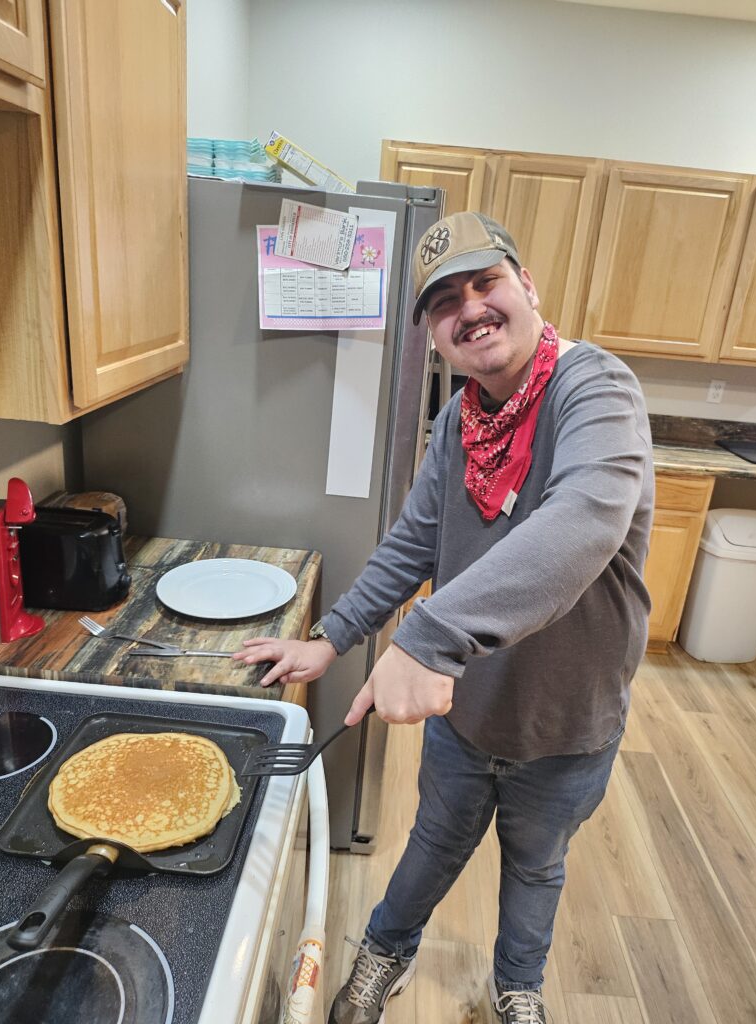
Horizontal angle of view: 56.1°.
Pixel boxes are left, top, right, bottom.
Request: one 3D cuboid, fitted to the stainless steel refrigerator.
[{"bbox_3d":[-0.310,-0.013,2.194,0.797,1.758,0.900,5,19,1],"label":"stainless steel refrigerator"}]

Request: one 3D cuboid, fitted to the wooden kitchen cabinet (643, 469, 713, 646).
[{"bbox_3d":[1.143,0.155,3.414,0.500,0.885,0.600,5,19,1],"label":"wooden kitchen cabinet"}]

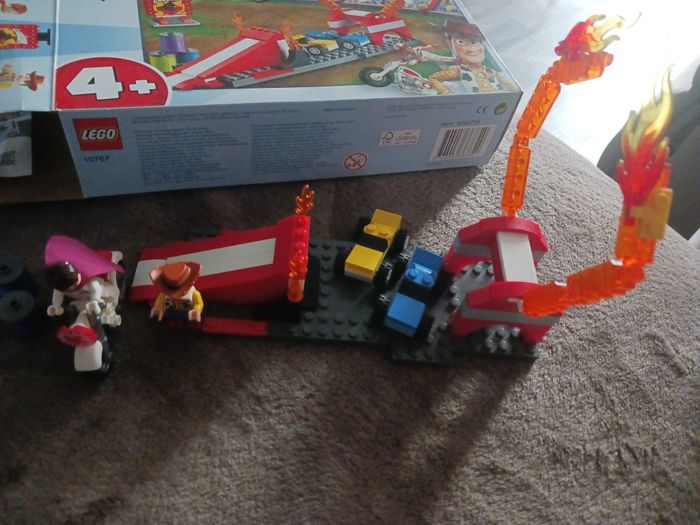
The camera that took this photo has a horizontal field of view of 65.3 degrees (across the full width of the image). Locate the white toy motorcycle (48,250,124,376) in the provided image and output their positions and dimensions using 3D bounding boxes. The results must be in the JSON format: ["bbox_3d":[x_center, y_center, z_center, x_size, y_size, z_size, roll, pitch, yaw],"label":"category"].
[{"bbox_3d":[-0.118,0.020,0.250,0.027,0.043,0.059,2,54,-10],"label":"white toy motorcycle"}]

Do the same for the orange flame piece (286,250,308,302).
[{"bbox_3d":[-0.024,0.008,0.257,0.009,0.042,0.008,6,54,-7],"label":"orange flame piece"}]

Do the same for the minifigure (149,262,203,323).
[{"bbox_3d":[-0.080,0.016,0.253,0.023,0.045,0.021,1,54,-11],"label":"minifigure"}]

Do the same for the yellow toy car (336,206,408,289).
[{"bbox_3d":[0.013,-0.009,0.311,0.029,0.018,0.049,23,47,5],"label":"yellow toy car"}]

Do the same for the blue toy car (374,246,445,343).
[{"bbox_3d":[0.034,0.015,0.292,0.029,0.018,0.049,23,53,6],"label":"blue toy car"}]

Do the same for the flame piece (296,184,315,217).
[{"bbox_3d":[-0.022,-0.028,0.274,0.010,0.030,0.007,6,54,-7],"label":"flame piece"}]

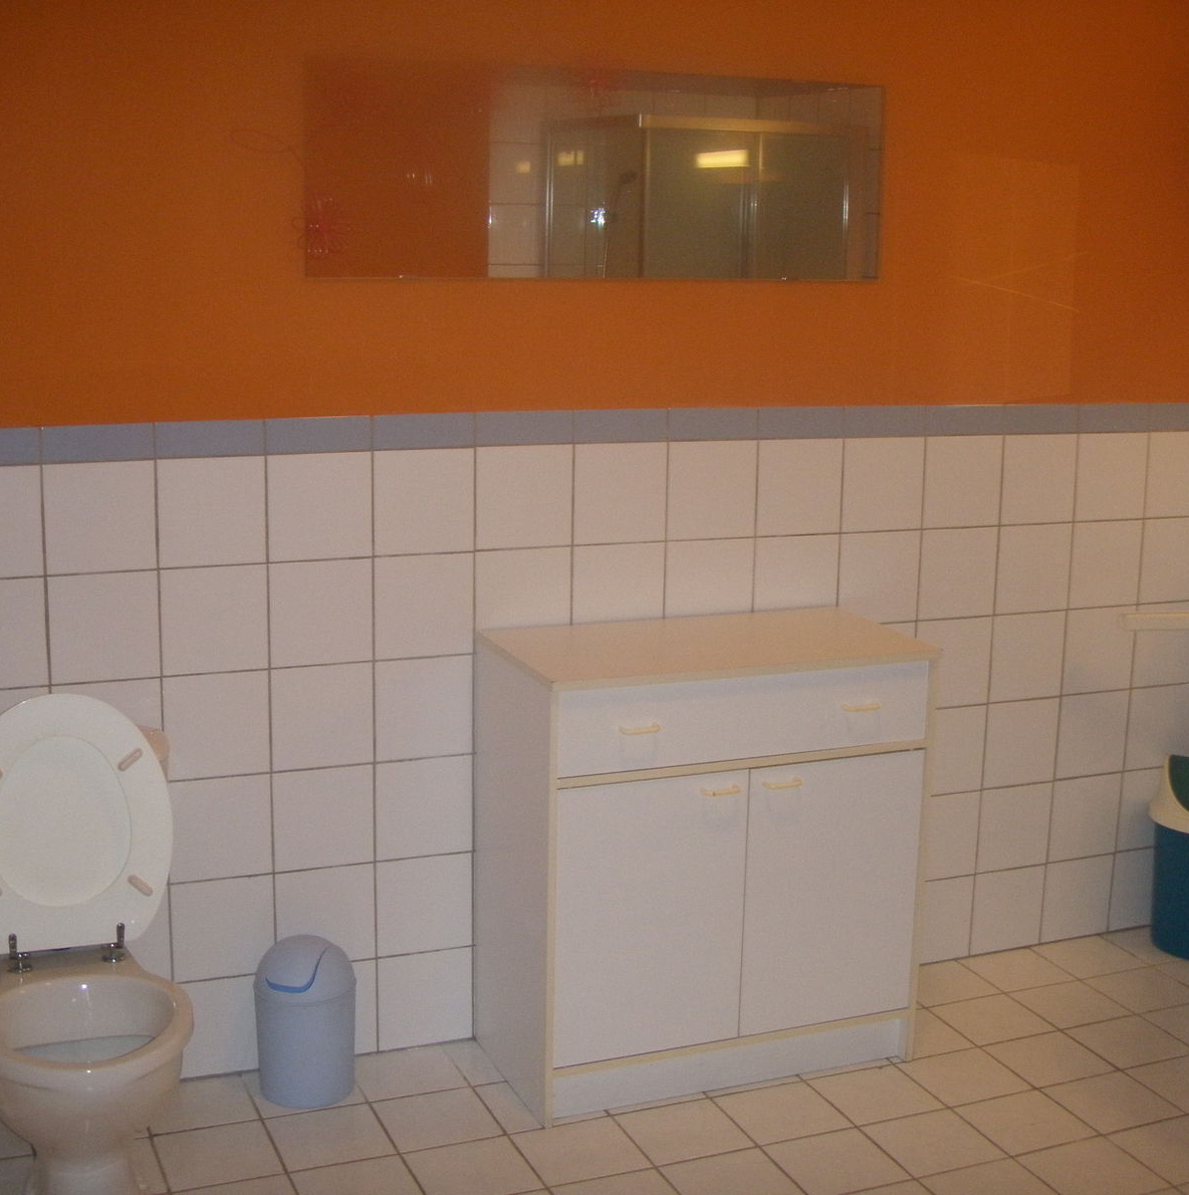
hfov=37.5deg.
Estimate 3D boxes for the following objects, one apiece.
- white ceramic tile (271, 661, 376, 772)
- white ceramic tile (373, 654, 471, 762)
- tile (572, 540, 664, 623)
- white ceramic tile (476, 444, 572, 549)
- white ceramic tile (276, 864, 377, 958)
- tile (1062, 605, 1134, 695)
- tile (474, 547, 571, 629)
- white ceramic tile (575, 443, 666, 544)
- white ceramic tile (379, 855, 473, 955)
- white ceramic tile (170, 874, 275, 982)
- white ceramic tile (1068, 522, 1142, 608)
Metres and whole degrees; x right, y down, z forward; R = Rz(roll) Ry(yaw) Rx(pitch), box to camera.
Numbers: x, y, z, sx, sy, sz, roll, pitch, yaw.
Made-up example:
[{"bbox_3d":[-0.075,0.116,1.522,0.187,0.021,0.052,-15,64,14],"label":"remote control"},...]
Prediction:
[{"bbox_3d":[-0.515,0.227,3.316,0.199,0.199,0.010,-4,12,-22],"label":"white ceramic tile"},{"bbox_3d":[-0.330,0.216,3.384,0.198,0.198,0.010,-4,13,-22],"label":"white ceramic tile"},{"bbox_3d":[0.047,-0.005,3.490,0.199,0.199,0.010,-4,12,-22],"label":"tile"},{"bbox_3d":[-0.135,-0.191,3.377,0.198,0.198,0.010,-4,12,-22],"label":"white ceramic tile"},{"bbox_3d":[-0.518,0.617,3.386,0.198,0.198,0.010,-4,12,-22],"label":"white ceramic tile"},{"bbox_3d":[1.146,0.120,3.976,0.199,0.199,0.010,-4,12,-22],"label":"tile"},{"bbox_3d":[-0.140,0.007,3.417,0.198,0.198,0.010,-4,13,-22],"label":"tile"},{"bbox_3d":[0.050,-0.202,3.450,0.198,0.198,0.010,-4,13,-22],"label":"white ceramic tile"},{"bbox_3d":[-0.336,0.607,3.471,0.199,0.199,0.010,-4,12,-22],"label":"white ceramic tile"},{"bbox_3d":[-0.702,0.627,3.319,0.198,0.198,0.010,-4,13,-22],"label":"white ceramic tile"},{"bbox_3d":[1.151,-0.073,3.937,0.200,0.200,0.010,-4,12,-22],"label":"white ceramic tile"}]

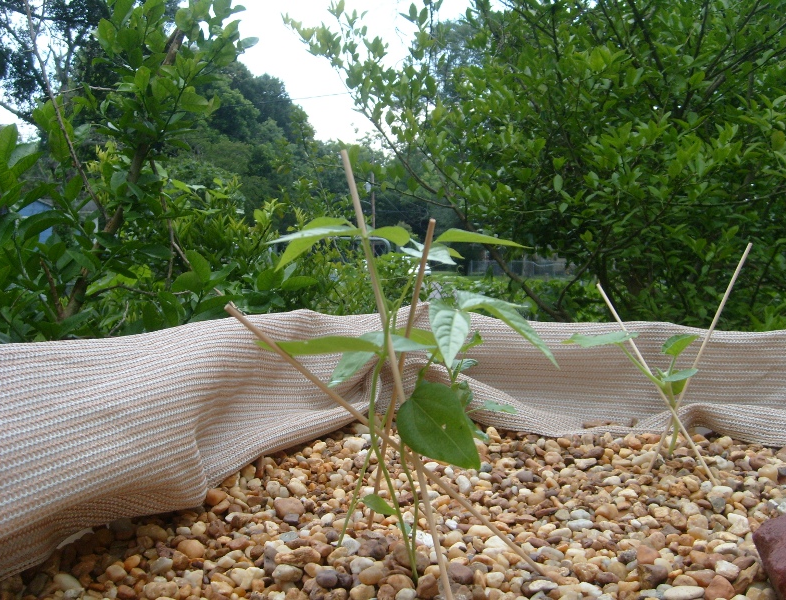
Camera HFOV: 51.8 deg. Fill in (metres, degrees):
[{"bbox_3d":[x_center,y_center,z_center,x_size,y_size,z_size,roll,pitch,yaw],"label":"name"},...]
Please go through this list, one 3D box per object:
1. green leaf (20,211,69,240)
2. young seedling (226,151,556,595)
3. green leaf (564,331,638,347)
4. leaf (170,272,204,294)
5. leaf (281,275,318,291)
[{"bbox_3d":[-0.603,-0.129,1.400,0.090,0.050,0.045,-1,3,-11],"label":"green leaf"},{"bbox_3d":[-0.002,0.042,0.480,0.190,0.255,0.180,0,3,0],"label":"young seedling"},{"bbox_3d":[0.198,0.037,0.770,0.070,0.015,0.045,0,3,-6],"label":"green leaf"},{"bbox_3d":[-0.381,-0.033,1.500,0.062,0.044,0.035,-1,3,-17],"label":"leaf"},{"bbox_3d":[-0.185,-0.035,1.600,0.072,0.032,0.035,0,3,9],"label":"leaf"}]

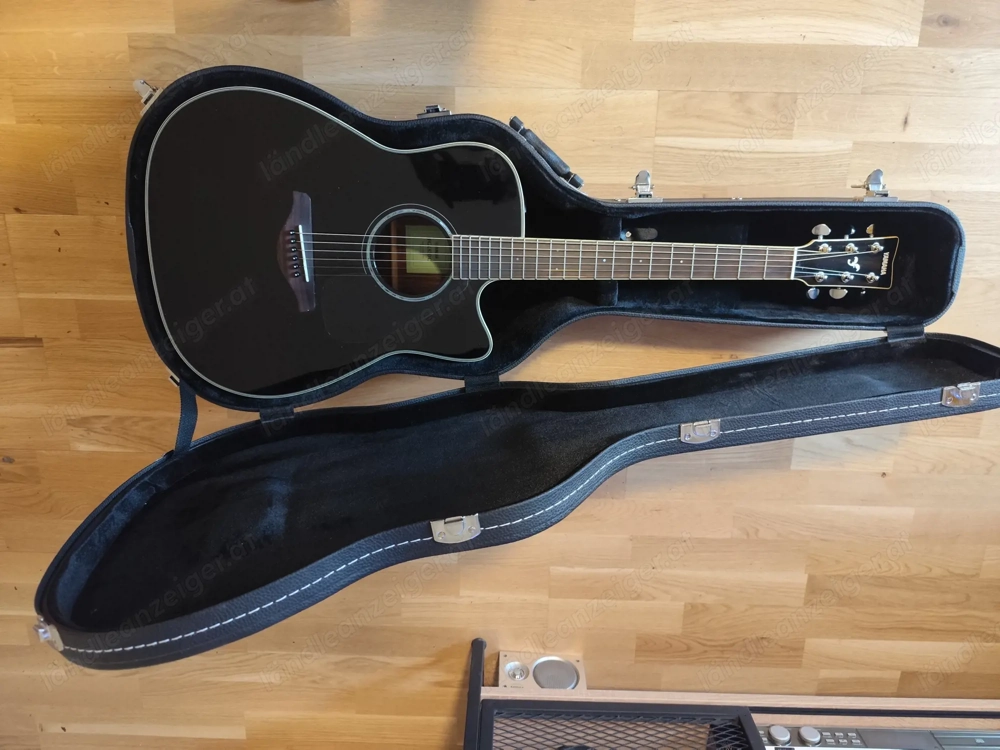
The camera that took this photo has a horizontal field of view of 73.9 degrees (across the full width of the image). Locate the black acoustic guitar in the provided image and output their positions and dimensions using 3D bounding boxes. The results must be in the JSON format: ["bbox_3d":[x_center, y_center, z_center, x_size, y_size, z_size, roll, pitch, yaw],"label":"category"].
[{"bbox_3d":[0.041,-0.172,0.945,1.034,0.124,0.412,1,106,0],"label":"black acoustic guitar"}]

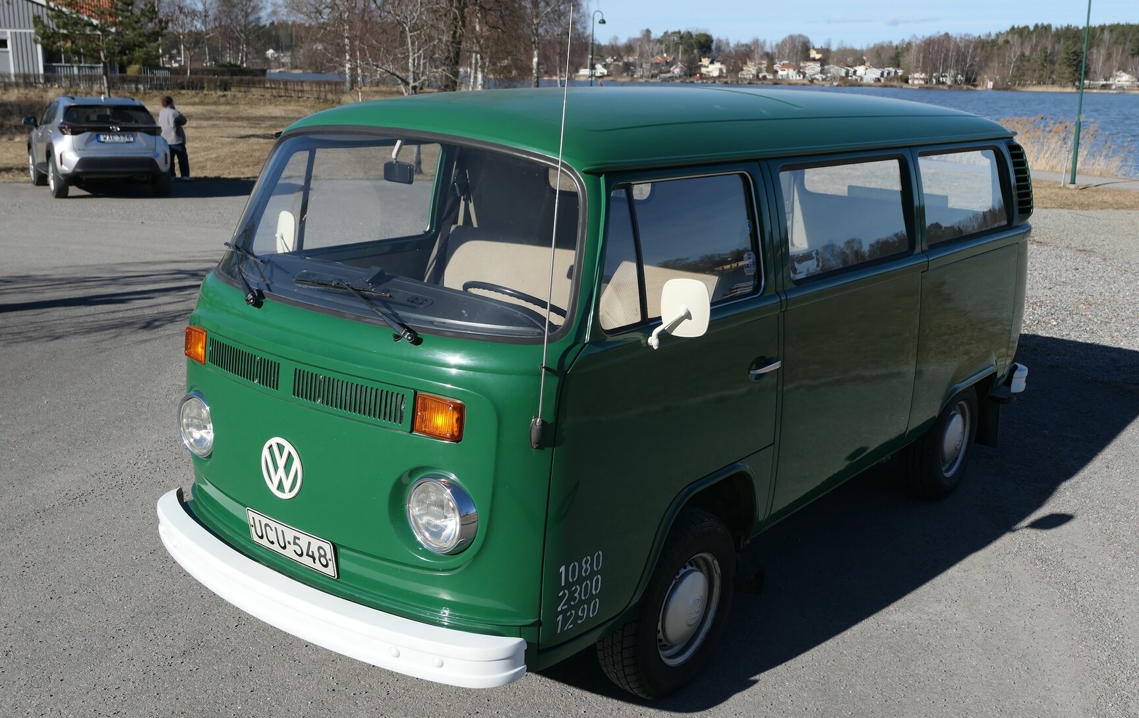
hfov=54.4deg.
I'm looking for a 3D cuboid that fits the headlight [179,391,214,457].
[{"bbox_3d":[-1.204,0.214,3.647,0.200,0.200,0.095,13,18,38],"label":"headlight"}]

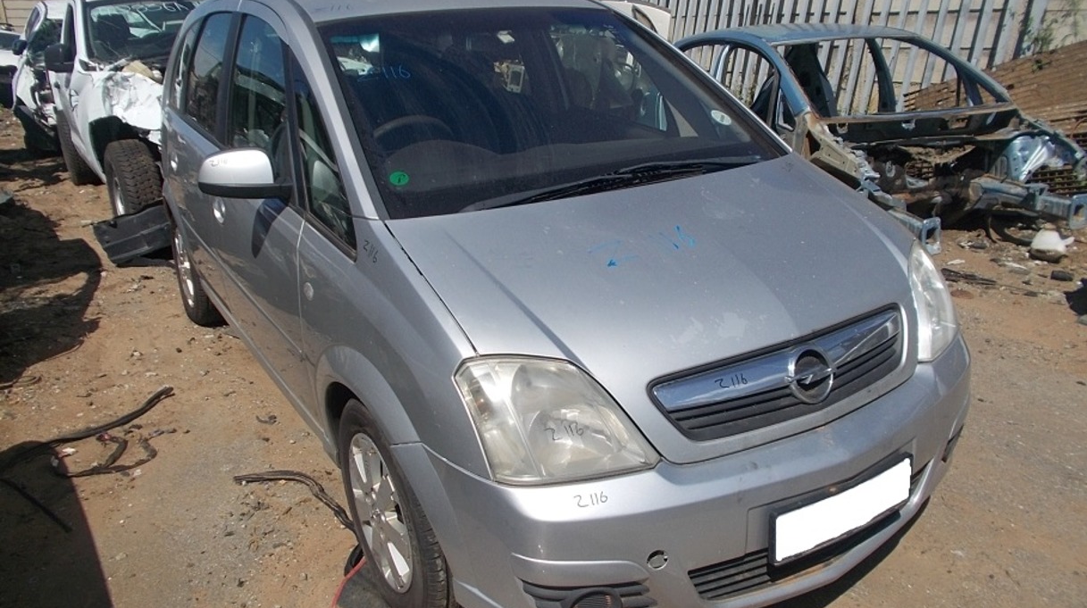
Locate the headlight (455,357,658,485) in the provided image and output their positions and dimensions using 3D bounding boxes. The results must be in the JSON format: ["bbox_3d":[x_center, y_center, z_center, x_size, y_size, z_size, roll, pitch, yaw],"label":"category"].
[{"bbox_3d":[0.017,0.219,1.665,0.350,0.250,0.330,-13,23,-30],"label":"headlight"}]

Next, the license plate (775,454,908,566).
[{"bbox_3d":[0.681,0.461,1.834,0.450,0.130,0.025,-10,16,-31],"label":"license plate"}]

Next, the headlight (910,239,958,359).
[{"bbox_3d":[1.019,-0.021,2.260,0.350,0.250,0.330,-13,23,-30],"label":"headlight"}]

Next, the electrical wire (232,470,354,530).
[{"bbox_3d":[-0.816,0.624,2.700,0.600,0.040,0.150,11,23,30],"label":"electrical wire"}]

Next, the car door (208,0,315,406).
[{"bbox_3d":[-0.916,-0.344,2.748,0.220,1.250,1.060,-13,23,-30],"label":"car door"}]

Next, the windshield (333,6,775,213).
[{"bbox_3d":[0.016,-0.655,2.504,1.370,0.130,0.990,-13,52,-30],"label":"windshield"}]

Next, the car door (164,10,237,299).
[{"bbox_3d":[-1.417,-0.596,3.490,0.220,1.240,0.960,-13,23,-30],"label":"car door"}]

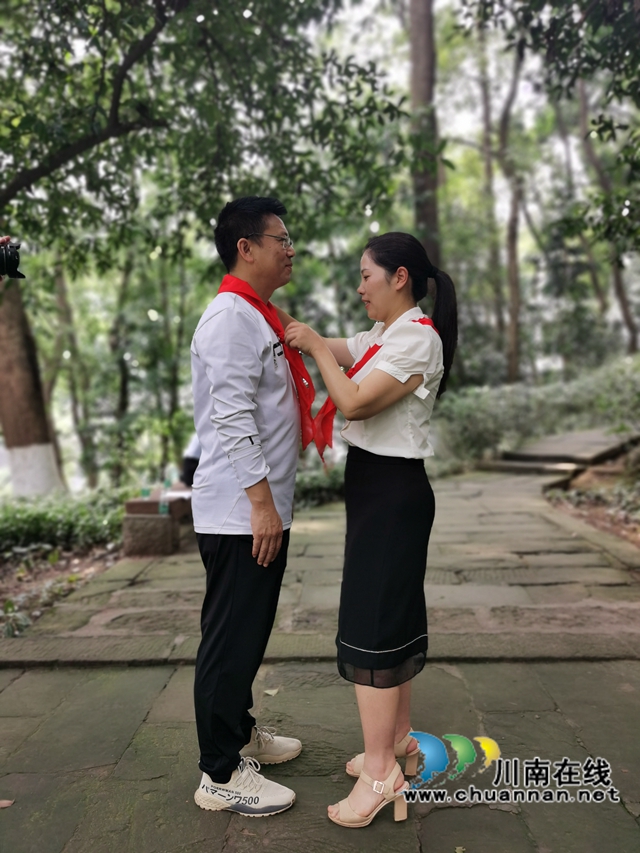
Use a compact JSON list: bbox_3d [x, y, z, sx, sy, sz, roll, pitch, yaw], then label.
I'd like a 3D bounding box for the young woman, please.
[{"bbox_3d":[0.145,0.270,1.900,0.500,1.640,0.450,0,2,-9],"label":"young woman"}]

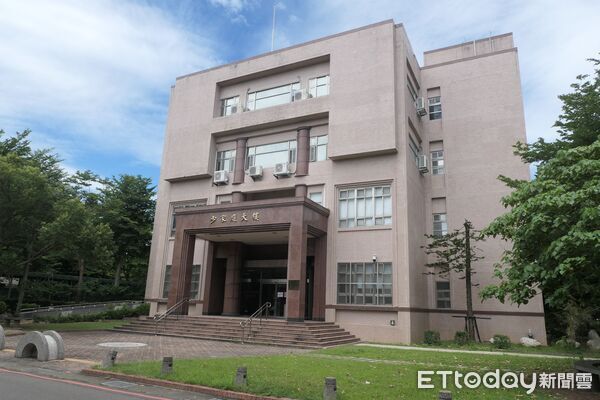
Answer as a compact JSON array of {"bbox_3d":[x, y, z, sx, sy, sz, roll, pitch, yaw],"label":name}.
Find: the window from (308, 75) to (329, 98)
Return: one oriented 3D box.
[{"bbox_3d":[1.277,-6.765,24.216,1.420,1.380,0.130,-5,-16,26],"label":"window"}]

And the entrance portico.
[{"bbox_3d":[-2.886,3.388,21.724,8.269,5.735,3.128,-5,-16,26],"label":"entrance portico"}]

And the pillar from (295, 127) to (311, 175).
[{"bbox_3d":[0.195,-2.960,24.698,0.847,3.074,0.812,2,-14,1],"label":"pillar"}]

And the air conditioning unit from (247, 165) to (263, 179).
[{"bbox_3d":[-2.654,-1.739,24.405,0.780,0.600,0.330,-5,-16,26],"label":"air conditioning unit"}]

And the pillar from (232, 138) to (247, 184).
[{"bbox_3d":[-3.846,-2.408,25.345,0.680,2.900,0.500,-5,-16,26],"label":"pillar"}]

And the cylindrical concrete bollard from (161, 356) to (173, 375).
[{"bbox_3d":[-2.951,3.670,8.916,0.230,0.370,0.230,7,-15,-16],"label":"cylindrical concrete bollard"}]

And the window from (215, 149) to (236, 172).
[{"bbox_3d":[-4.999,-2.542,26.890,1.577,1.604,0.150,-5,-16,26],"label":"window"}]

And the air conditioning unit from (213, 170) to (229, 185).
[{"bbox_3d":[-5.016,-1.470,25.559,0.800,0.660,0.330,-5,-16,26],"label":"air conditioning unit"}]

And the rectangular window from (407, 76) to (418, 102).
[{"bbox_3d":[7.172,-6.689,25.537,0.128,1.624,3.538,-5,-16,26],"label":"rectangular window"}]

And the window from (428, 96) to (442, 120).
[{"bbox_3d":[9.233,-6.224,27.264,0.812,1.647,0.139,-5,-16,26],"label":"window"}]

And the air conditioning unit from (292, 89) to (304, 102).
[{"bbox_3d":[-0.059,-6.494,25.146,0.780,0.600,0.300,-5,-16,26],"label":"air conditioning unit"}]

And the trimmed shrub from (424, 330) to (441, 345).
[{"bbox_3d":[6.367,6.612,19.265,0.700,0.620,0.700,-5,-16,26],"label":"trimmed shrub"}]

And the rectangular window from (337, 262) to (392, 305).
[{"bbox_3d":[3.317,4.302,20.644,2.926,2.113,0.150,-5,-16,26],"label":"rectangular window"}]

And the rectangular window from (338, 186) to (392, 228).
[{"bbox_3d":[3.492,0.448,21.638,3.010,2.202,0.150,-5,-16,26],"label":"rectangular window"}]

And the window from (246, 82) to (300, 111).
[{"bbox_3d":[-1.831,-6.699,26.415,4.094,1.456,0.150,-5,-16,26],"label":"window"}]

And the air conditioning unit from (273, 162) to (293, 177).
[{"bbox_3d":[-1.020,-1.821,23.577,0.800,0.600,0.330,-5,-16,26],"label":"air conditioning unit"}]

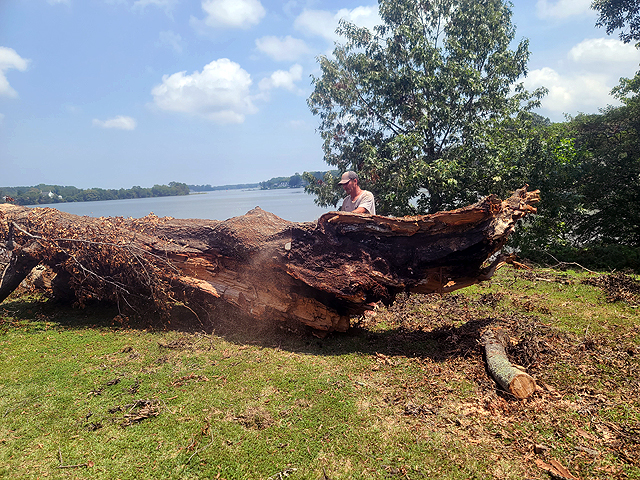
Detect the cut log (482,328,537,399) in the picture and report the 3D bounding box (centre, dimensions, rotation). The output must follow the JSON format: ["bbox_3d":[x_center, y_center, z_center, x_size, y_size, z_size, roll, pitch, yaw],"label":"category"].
[{"bbox_3d":[1.420,0.920,3.580,0.240,0.190,1.050,-1,7,10],"label":"cut log"}]

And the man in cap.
[{"bbox_3d":[0.450,0.010,5.750,0.550,1.700,0.500,4,9,43],"label":"man in cap"}]

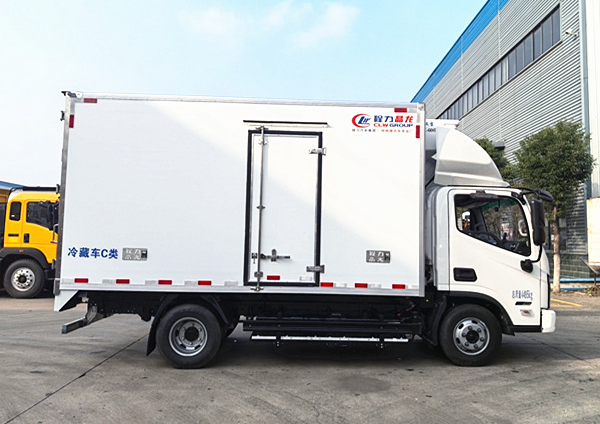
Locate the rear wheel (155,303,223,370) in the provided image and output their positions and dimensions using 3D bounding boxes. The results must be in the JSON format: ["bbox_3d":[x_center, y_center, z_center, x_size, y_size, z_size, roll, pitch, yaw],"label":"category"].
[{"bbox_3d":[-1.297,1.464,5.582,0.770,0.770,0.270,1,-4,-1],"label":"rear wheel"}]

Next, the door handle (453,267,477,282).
[{"bbox_3d":[1.991,0.759,5.636,0.275,0.160,0.050,1,-4,-1],"label":"door handle"}]

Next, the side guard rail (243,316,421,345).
[{"bbox_3d":[0.368,1.392,5.533,2.080,0.350,0.100,1,-4,-1],"label":"side guard rail"}]

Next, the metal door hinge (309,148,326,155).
[{"bbox_3d":[0.208,-0.716,5.537,0.205,0.095,0.050,1,-4,-1],"label":"metal door hinge"}]

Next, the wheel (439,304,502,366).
[{"bbox_3d":[2.048,1.490,5.723,0.760,0.760,0.230,1,-4,-1],"label":"wheel"}]

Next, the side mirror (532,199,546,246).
[{"bbox_3d":[2.807,0.123,5.485,0.100,0.520,0.200,1,-4,8],"label":"side mirror"}]

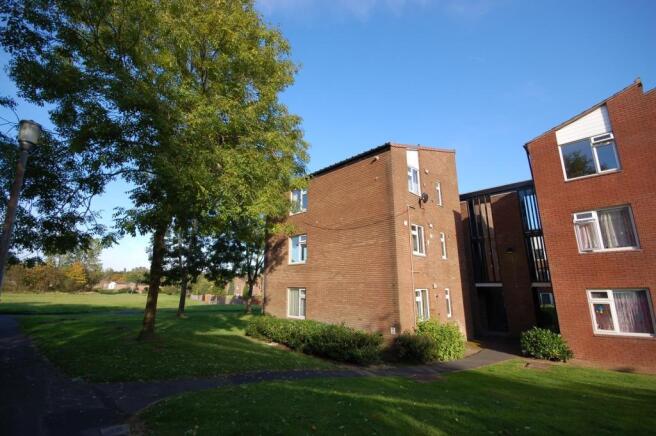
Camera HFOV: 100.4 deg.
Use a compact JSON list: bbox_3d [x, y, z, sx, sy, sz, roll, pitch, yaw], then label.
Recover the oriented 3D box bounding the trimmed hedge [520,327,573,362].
[{"bbox_3d":[7.406,4.225,9.235,1.310,0.930,1.310,13,-18,-43],"label":"trimmed hedge"}]

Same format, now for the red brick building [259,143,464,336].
[{"bbox_3d":[1.889,1.094,15.388,6.930,9.900,8.590,13,-18,-43],"label":"red brick building"}]

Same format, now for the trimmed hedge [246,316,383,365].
[{"bbox_3d":[-1.045,4.545,10.891,1.510,0.850,6.880,13,-18,-43],"label":"trimmed hedge"}]

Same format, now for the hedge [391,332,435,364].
[{"bbox_3d":[2.772,4.069,8.579,1.310,0.800,1.140,13,-18,-43],"label":"hedge"}]

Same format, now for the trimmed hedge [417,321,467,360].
[{"bbox_3d":[3.928,4.176,9.445,1.560,1.130,1.330,13,-18,-43],"label":"trimmed hedge"}]

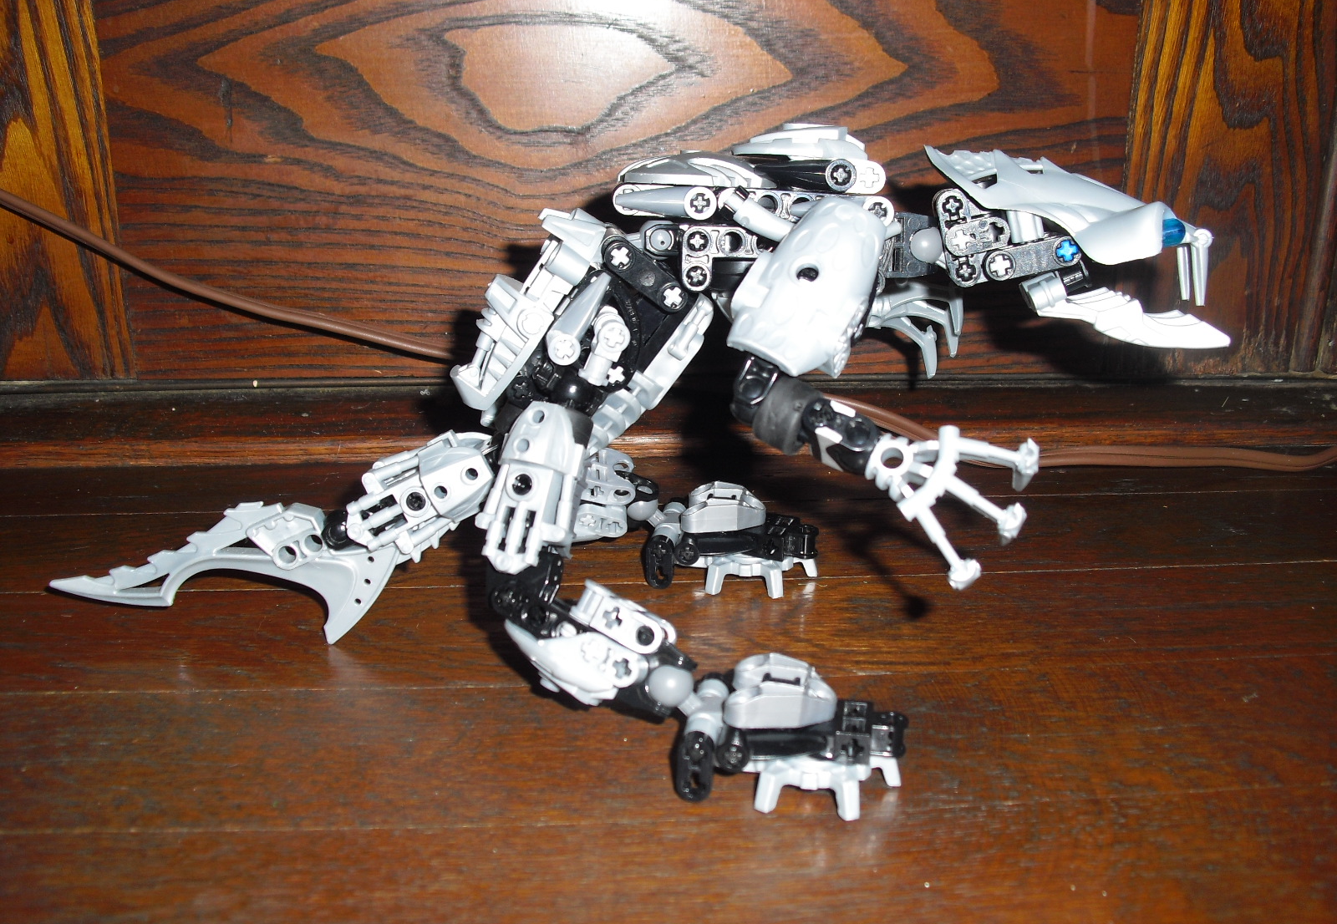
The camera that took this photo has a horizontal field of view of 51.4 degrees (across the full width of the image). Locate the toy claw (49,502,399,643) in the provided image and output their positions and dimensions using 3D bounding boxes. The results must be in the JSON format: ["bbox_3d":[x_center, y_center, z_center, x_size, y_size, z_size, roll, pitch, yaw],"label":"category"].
[{"bbox_3d":[-0.120,0.030,0.375,0.092,0.038,0.009,2,21,4],"label":"toy claw"}]

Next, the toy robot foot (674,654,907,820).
[{"bbox_3d":[0.027,0.059,0.308,0.048,0.028,0.031,4,21,7],"label":"toy robot foot"}]

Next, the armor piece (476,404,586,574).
[{"bbox_3d":[-0.030,0.006,0.306,0.019,0.037,0.015,19,22,19],"label":"armor piece"}]

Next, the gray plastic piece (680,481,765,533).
[{"bbox_3d":[0.016,0.013,0.403,0.024,0.009,0.016,4,21,7],"label":"gray plastic piece"}]

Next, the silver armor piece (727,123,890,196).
[{"bbox_3d":[0.033,-0.070,0.323,0.034,0.014,0.026,1,21,0],"label":"silver armor piece"}]

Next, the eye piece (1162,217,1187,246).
[{"bbox_3d":[0.118,-0.054,0.326,0.006,0.006,0.006,4,21,7],"label":"eye piece"}]

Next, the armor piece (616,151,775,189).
[{"bbox_3d":[0.007,-0.068,0.328,0.035,0.008,0.026,1,21,0],"label":"armor piece"}]

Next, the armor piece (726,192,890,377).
[{"bbox_3d":[0.030,-0.038,0.300,0.026,0.034,0.014,24,19,-9],"label":"armor piece"}]

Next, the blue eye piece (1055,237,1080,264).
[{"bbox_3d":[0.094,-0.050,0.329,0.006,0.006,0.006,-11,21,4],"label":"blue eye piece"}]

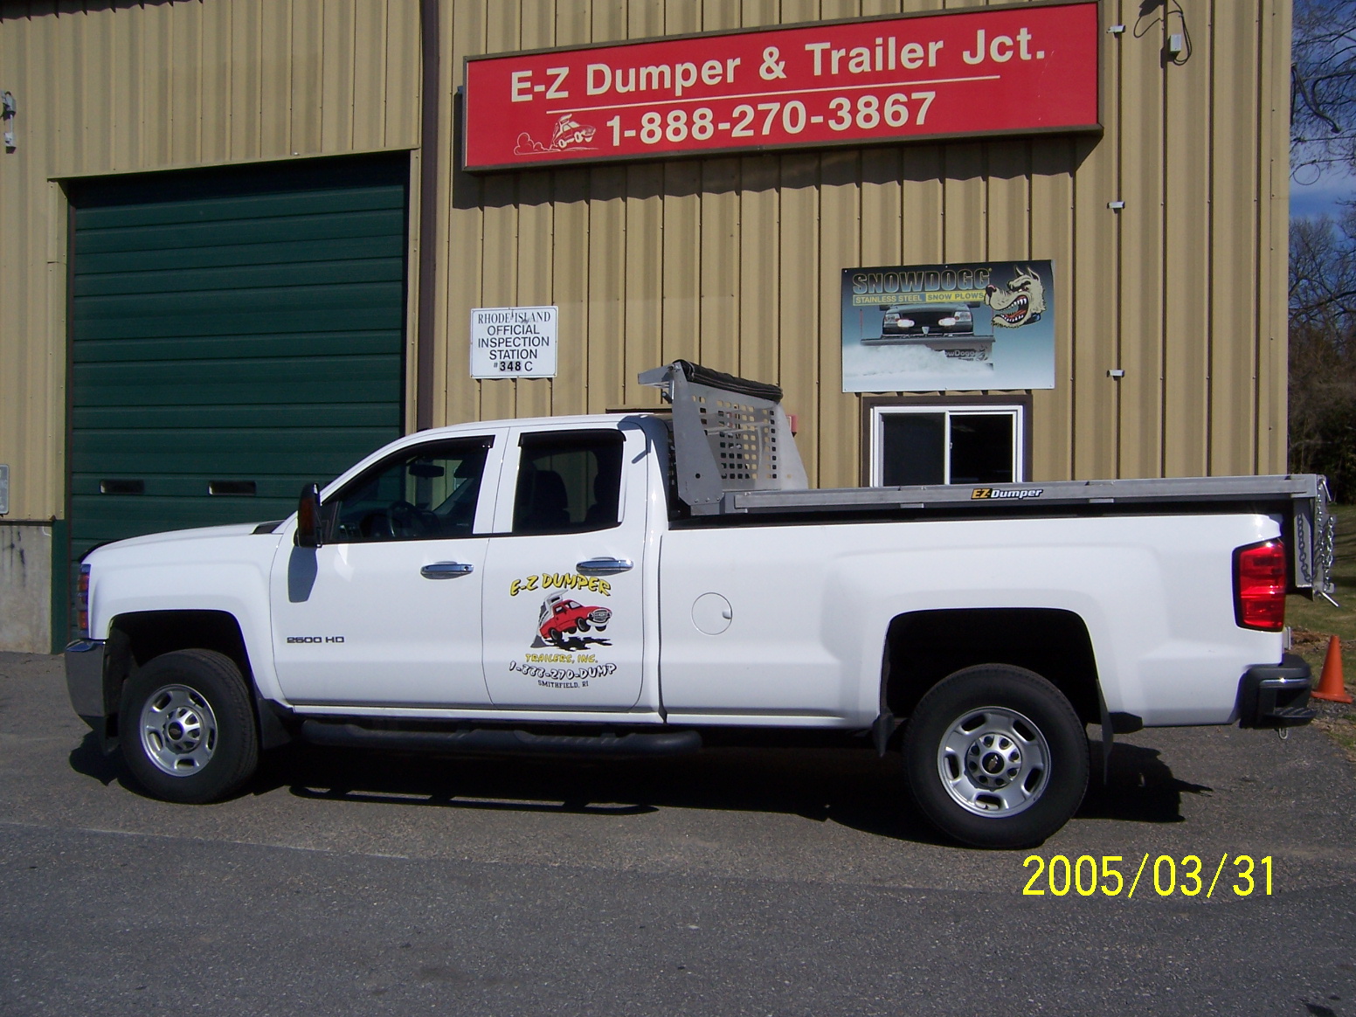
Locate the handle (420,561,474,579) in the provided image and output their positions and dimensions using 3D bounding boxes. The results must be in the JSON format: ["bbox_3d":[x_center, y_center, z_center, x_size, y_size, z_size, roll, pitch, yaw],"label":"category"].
[{"bbox_3d":[-1.085,0.289,6.077,0.275,0.080,0.065,-1,1,17],"label":"handle"}]

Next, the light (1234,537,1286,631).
[{"bbox_3d":[2.350,0.306,5.240,0.200,0.385,0.200,-1,-1,16],"label":"light"}]

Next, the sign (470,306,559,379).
[{"bbox_3d":[-1.310,-1.325,10.330,0.750,0.557,0.015,0,-1,15],"label":"sign"}]

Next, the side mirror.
[{"bbox_3d":[-1.755,0.031,6.180,0.150,0.315,0.250,-1,-1,4],"label":"side mirror"}]

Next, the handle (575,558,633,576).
[{"bbox_3d":[-0.338,0.266,5.894,0.270,0.078,0.055,-1,-1,16],"label":"handle"}]

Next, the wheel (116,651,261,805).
[{"bbox_3d":[-2.493,1.123,6.658,0.800,0.800,0.260,-1,1,18],"label":"wheel"}]

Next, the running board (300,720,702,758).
[{"bbox_3d":[-0.861,1.075,6.094,2.050,0.120,0.170,-1,1,17],"label":"running board"}]

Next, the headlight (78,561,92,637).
[{"bbox_3d":[-3.115,0.484,6.977,0.240,0.385,0.420,-1,-1,16],"label":"headlight"}]

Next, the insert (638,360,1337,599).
[{"bbox_3d":[1.456,-0.161,6.370,2.840,1.100,1.870,-1,1,17],"label":"insert"}]

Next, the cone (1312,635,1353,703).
[{"bbox_3d":[4.558,1.114,9.000,0.280,0.460,0.280,0,1,17],"label":"cone"}]

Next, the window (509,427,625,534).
[{"bbox_3d":[-0.533,-0.121,6.148,0.535,0.525,0.060,-1,-19,16],"label":"window"}]

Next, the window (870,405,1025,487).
[{"bbox_3d":[1.944,-0.317,9.388,1.100,0.850,0.100,0,1,17],"label":"window"}]

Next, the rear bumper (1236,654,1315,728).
[{"bbox_3d":[2.667,0.741,6.053,0.320,0.280,1.950,-1,-1,16],"label":"rear bumper"}]

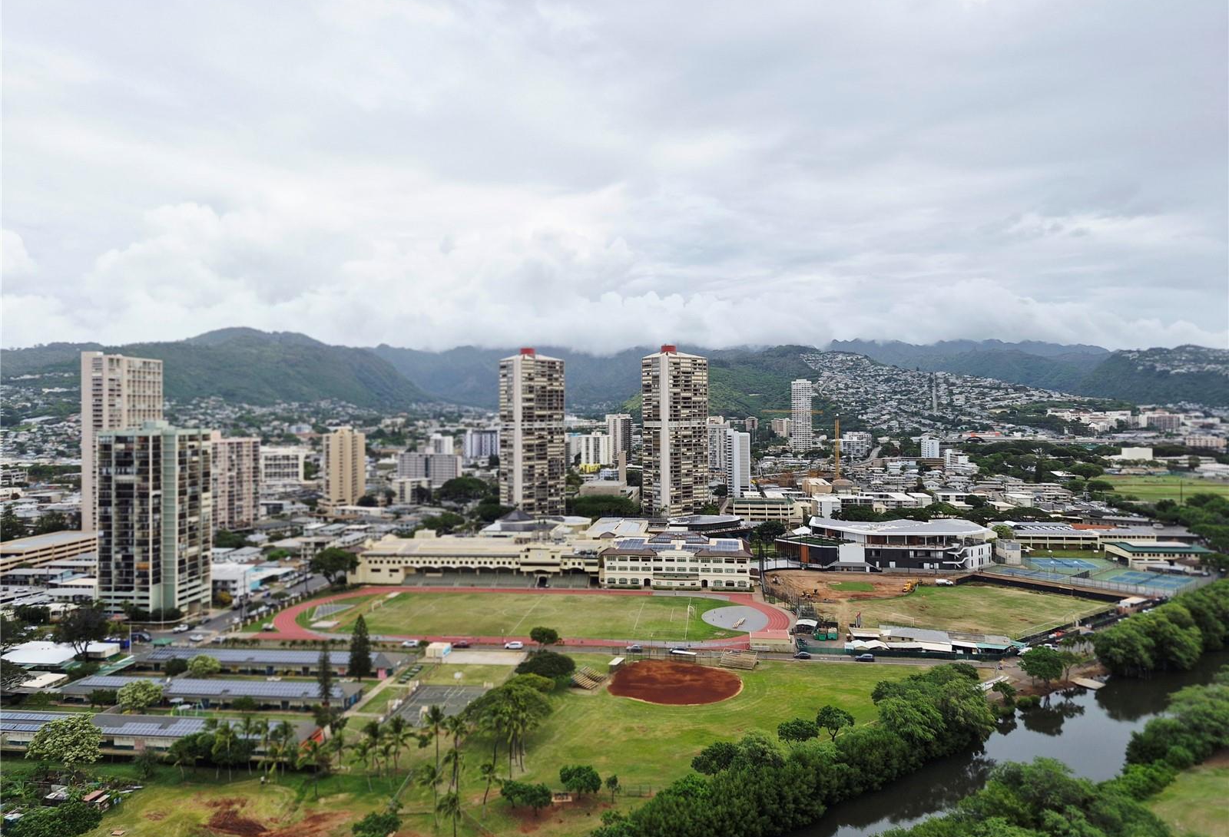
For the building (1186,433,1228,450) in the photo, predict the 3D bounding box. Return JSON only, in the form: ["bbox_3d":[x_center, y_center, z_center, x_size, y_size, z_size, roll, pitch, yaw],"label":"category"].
[{"bbox_3d":[847.407,35.079,1170.000,24.000,20.000,42.000,0,0,-35],"label":"building"}]

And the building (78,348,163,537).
[{"bbox_3d":[-273.470,16.550,454.410,15.500,105.000,38.000,0,0,17],"label":"building"}]

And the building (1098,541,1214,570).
[{"bbox_3d":[250.090,62.060,378.830,36.000,9.000,29.000,0,0,5],"label":"building"}]

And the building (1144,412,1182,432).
[{"bbox_3d":[1041.534,7.290,1550.000,60.000,34.000,22.000,-1,0,30],"label":"building"}]

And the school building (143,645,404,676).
[{"bbox_3d":[-90.720,64.350,216.747,68.500,5.000,12.000,0,0,5],"label":"school building"}]

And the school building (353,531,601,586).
[{"bbox_3d":[-54.750,59.620,347.830,102.000,16.500,35.000,0,0,5],"label":"school building"}]

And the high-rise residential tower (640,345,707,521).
[{"bbox_3d":[39.790,10.180,533.000,38.000,115.000,23.000,0,0,-37],"label":"high-rise residential tower"}]

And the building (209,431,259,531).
[{"bbox_3d":[-242.190,38.510,512.060,17.000,61.000,33.450,0,0,30],"label":"building"}]

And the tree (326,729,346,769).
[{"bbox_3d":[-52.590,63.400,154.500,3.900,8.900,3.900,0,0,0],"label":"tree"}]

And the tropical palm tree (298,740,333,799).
[{"bbox_3d":[-53.290,62.440,145.500,6.000,10.780,6.000,0,0,0],"label":"tropical palm tree"}]

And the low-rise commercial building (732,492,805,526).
[{"bbox_3d":[96.100,58.000,516.830,42.000,19.000,34.000,0,0,5],"label":"low-rise commercial building"}]

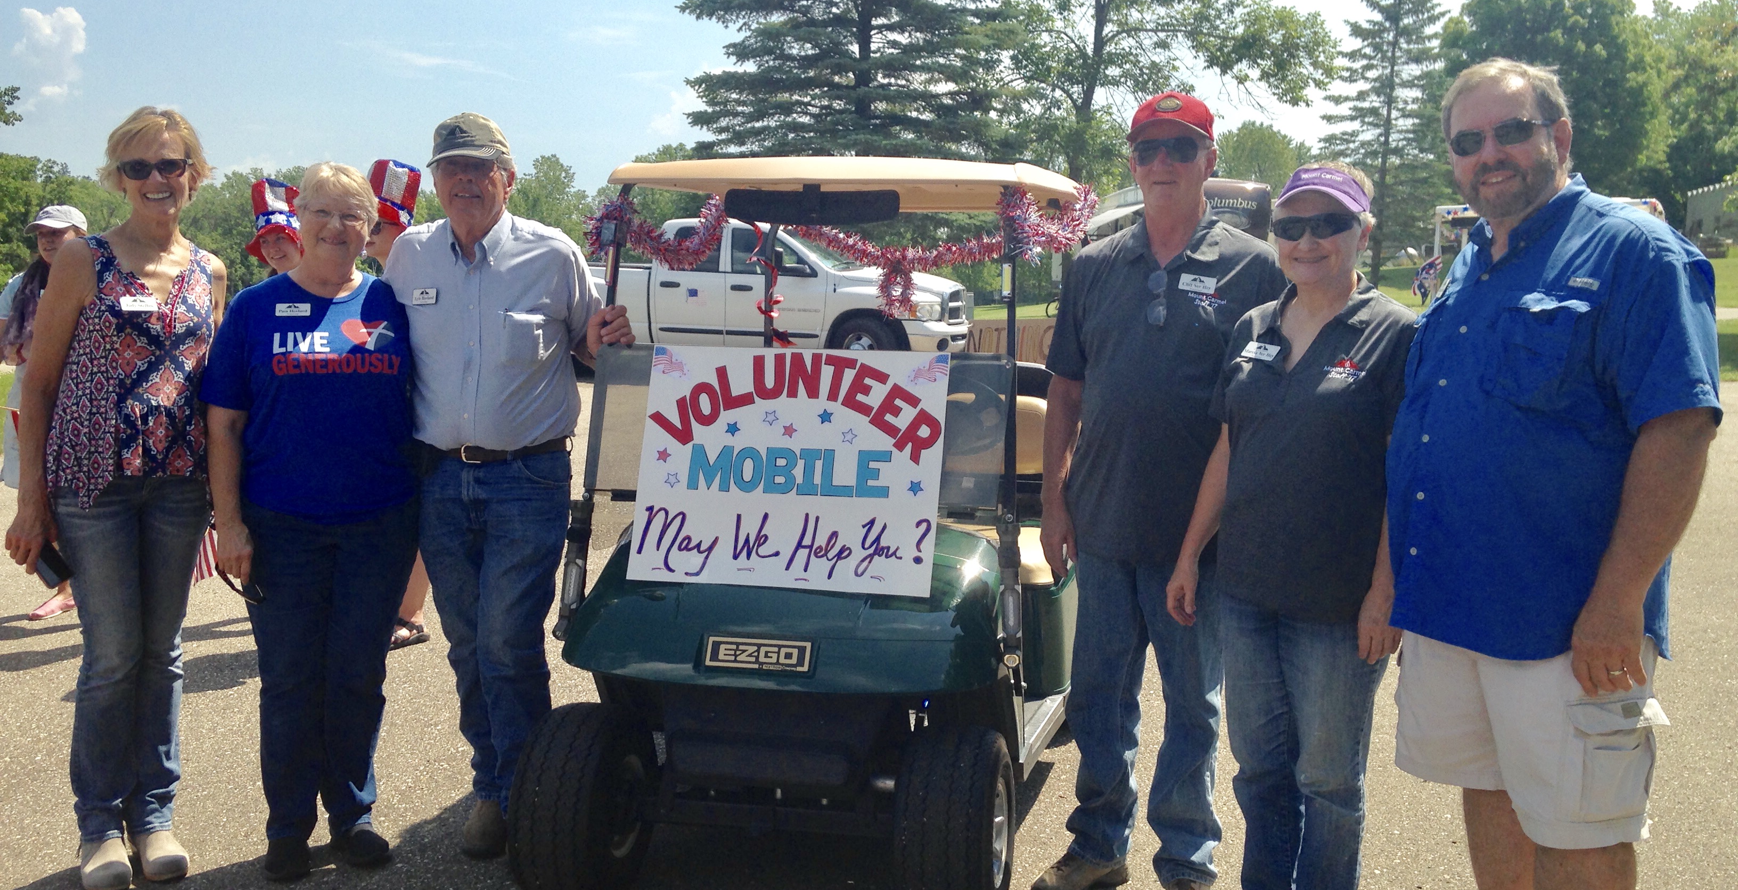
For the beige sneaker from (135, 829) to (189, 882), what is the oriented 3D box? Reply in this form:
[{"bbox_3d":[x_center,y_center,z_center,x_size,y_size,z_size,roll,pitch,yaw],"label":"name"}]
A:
[{"bbox_3d":[-1.646,0.913,3.840,0.100,0.110,0.260,-2,7,-31],"label":"beige sneaker"}]

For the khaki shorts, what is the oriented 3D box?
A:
[{"bbox_3d":[1.171,0.424,2.930,0.370,0.490,0.430,-1,7,-27],"label":"khaki shorts"}]

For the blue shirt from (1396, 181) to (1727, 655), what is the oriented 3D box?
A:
[{"bbox_3d":[1.188,-0.049,2.890,0.370,0.780,0.580,-2,7,-30],"label":"blue shirt"}]

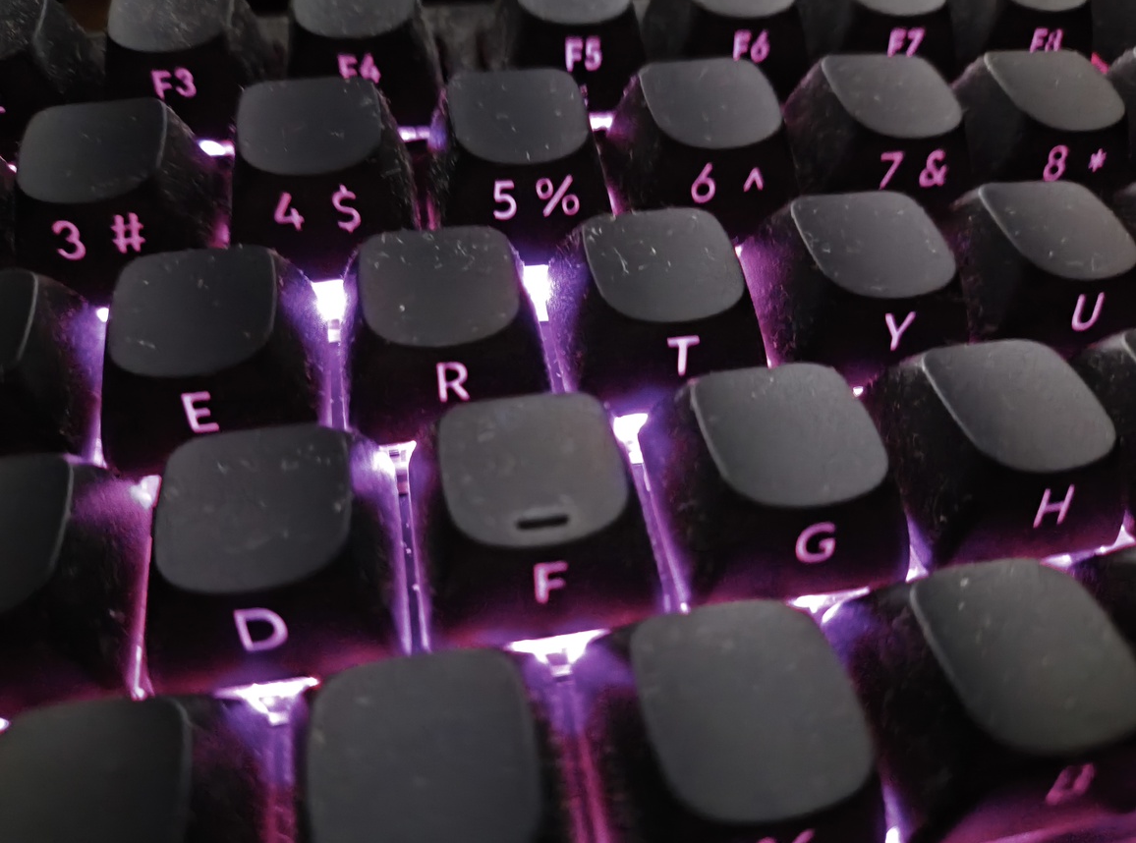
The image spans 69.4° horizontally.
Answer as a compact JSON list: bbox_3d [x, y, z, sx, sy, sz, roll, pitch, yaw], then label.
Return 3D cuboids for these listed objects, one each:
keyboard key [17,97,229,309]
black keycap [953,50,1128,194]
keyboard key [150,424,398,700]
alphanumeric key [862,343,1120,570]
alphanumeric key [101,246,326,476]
[{"bbox_3d":[-0.042,-0.022,0.075,0.018,0.009,0.018,-7,58,-9],"label":"keyboard key"},{"bbox_3d":[0.051,-0.033,0.090,0.018,0.009,0.018,-7,58,-9],"label":"black keycap"},{"bbox_3d":[-0.021,0.008,0.058,0.018,0.010,0.018,-7,56,-9],"label":"keyboard key"},{"bbox_3d":[0.035,0.001,0.067,0.018,0.010,0.018,-7,56,-9],"label":"alphanumeric key"},{"bbox_3d":[-0.029,-0.007,0.067,0.018,0.009,0.018,-7,58,-9],"label":"alphanumeric key"}]

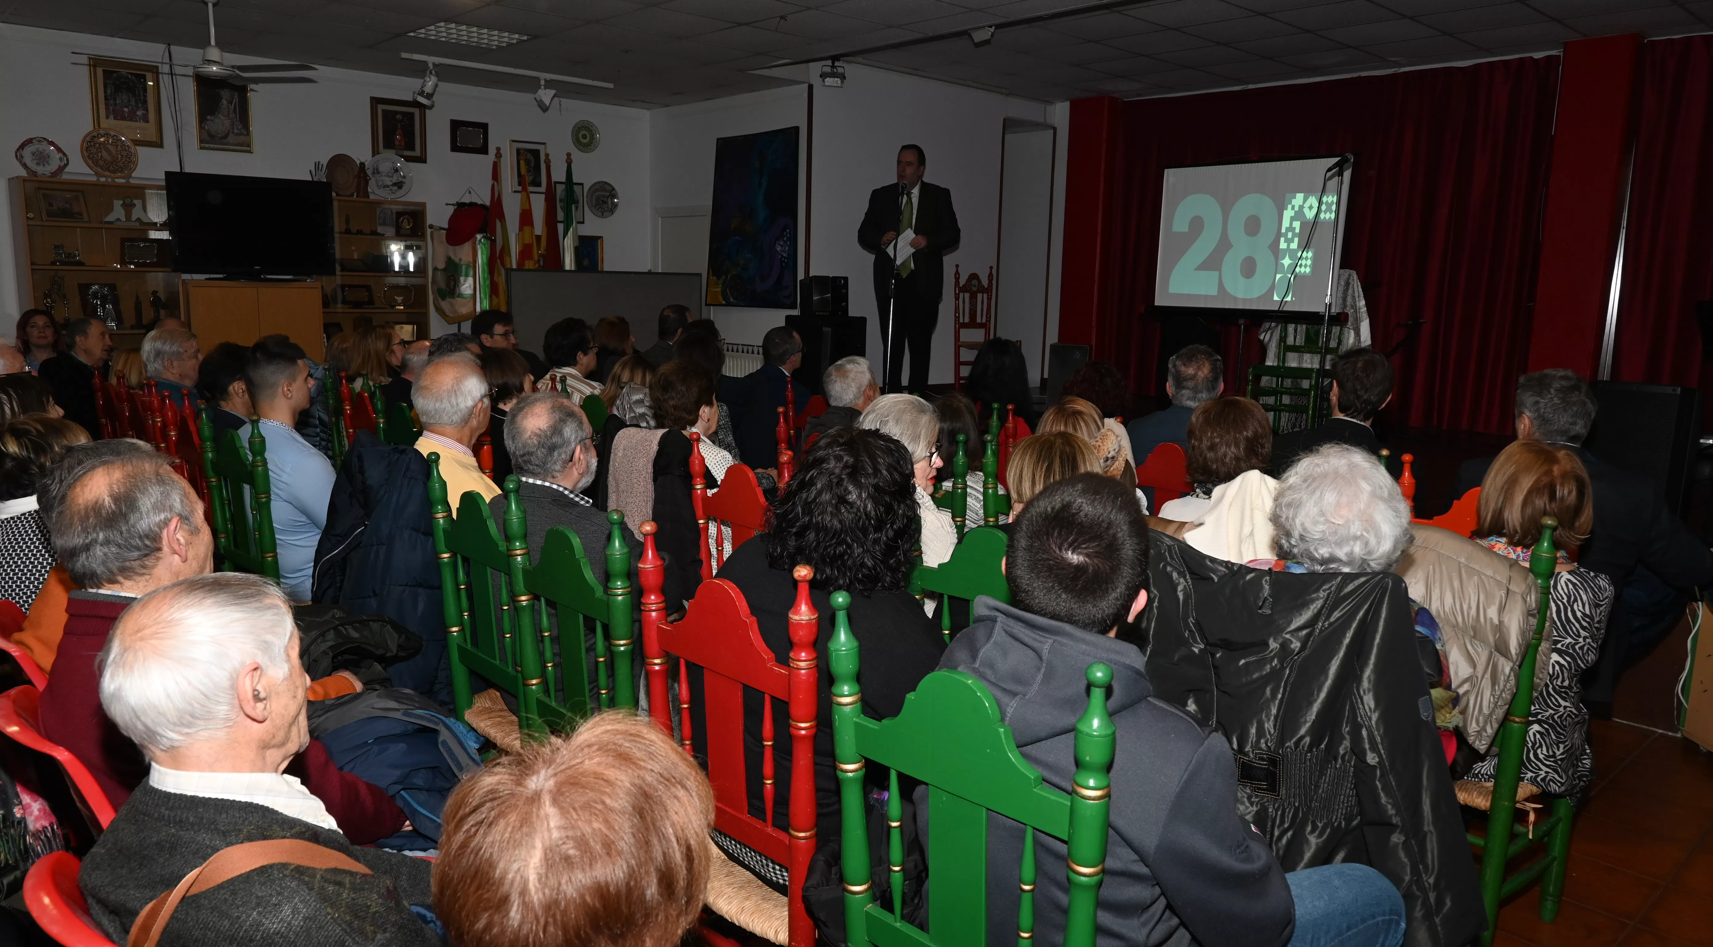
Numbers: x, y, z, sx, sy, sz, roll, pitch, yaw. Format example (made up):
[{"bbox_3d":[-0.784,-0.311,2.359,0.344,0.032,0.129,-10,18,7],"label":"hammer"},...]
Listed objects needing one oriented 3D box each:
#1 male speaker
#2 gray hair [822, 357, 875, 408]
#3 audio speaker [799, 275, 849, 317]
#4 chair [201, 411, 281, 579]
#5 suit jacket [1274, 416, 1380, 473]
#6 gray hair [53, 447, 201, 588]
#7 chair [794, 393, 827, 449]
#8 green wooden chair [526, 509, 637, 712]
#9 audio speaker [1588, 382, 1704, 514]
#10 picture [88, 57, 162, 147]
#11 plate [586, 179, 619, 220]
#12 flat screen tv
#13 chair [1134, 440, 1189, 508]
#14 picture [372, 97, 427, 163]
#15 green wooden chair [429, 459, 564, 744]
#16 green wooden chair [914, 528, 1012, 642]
[{"bbox_3d":[0.325,-1.216,7.371,0.630,1.760,0.420,3,10,11],"label":"male speaker"},{"bbox_3d":[-0.026,-0.327,4.070,0.170,0.200,0.200,9,13,39],"label":"gray hair"},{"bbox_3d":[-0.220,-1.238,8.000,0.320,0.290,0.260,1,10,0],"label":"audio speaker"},{"bbox_3d":[-1.937,0.299,3.988,0.490,1.091,0.467,9,12,40],"label":"chair"},{"bbox_3d":[1.586,0.147,3.761,0.500,0.640,0.380,8,12,35],"label":"suit jacket"},{"bbox_3d":[-1.121,0.068,1.750,0.172,0.205,0.205,3,10,12],"label":"gray hair"},{"bbox_3d":[-0.039,0.119,5.395,0.460,1.130,0.485,-8,13,-42],"label":"chair"},{"bbox_3d":[-0.469,0.562,2.589,0.467,1.091,0.490,-7,13,-42],"label":"green wooden chair"},{"bbox_3d":[3.531,-0.107,5.207,0.340,0.600,0.360,-8,13,-42],"label":"audio speaker"},{"bbox_3d":[-4.603,-2.332,7.194,0.375,0.515,0.035,-8,13,-42],"label":"picture"},{"bbox_3d":[-2.135,-2.317,9.641,0.290,0.300,0.030,-8,13,-42],"label":"plate"},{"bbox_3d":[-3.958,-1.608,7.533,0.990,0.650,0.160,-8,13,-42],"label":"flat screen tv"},{"bbox_3d":[1.213,0.345,4.136,0.467,1.091,0.490,-7,13,-42],"label":"chair"},{"bbox_3d":[-3.361,-2.525,8.447,0.400,0.420,0.030,-8,13,-42],"label":"picture"},{"bbox_3d":[-0.777,0.495,2.958,0.467,1.091,0.490,-7,13,-42],"label":"green wooden chair"},{"bbox_3d":[0.434,0.597,2.676,0.460,1.130,0.485,-8,13,-42],"label":"green wooden chair"}]

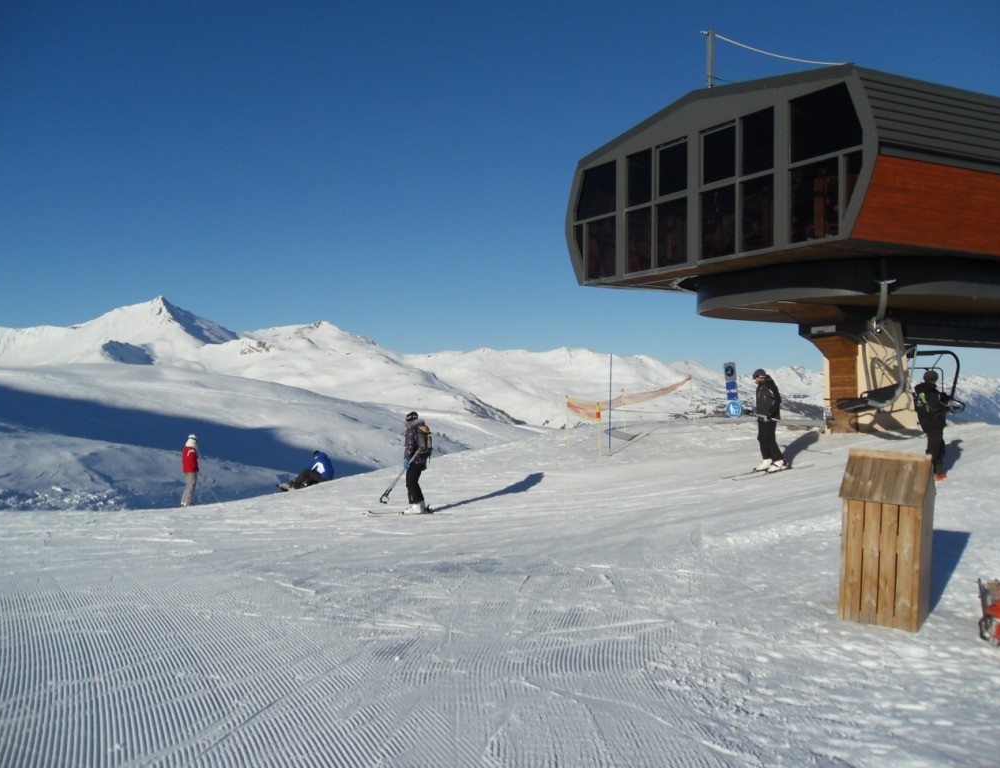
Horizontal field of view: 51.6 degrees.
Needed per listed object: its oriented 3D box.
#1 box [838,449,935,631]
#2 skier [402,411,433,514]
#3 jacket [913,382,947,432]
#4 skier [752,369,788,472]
[{"bbox_3d":[2.487,0.977,6.650,0.495,1.082,0.476,3,6,32],"label":"box"},{"bbox_3d":[-1.371,1.304,17.200,0.530,1.700,0.550,0,-1,7],"label":"skier"},{"bbox_3d":[6.969,0.381,16.800,0.550,0.800,0.420,-1,-1,37],"label":"jacket"},{"bbox_3d":[4.650,0.633,17.800,0.600,1.760,0.580,0,-1,-15],"label":"skier"}]

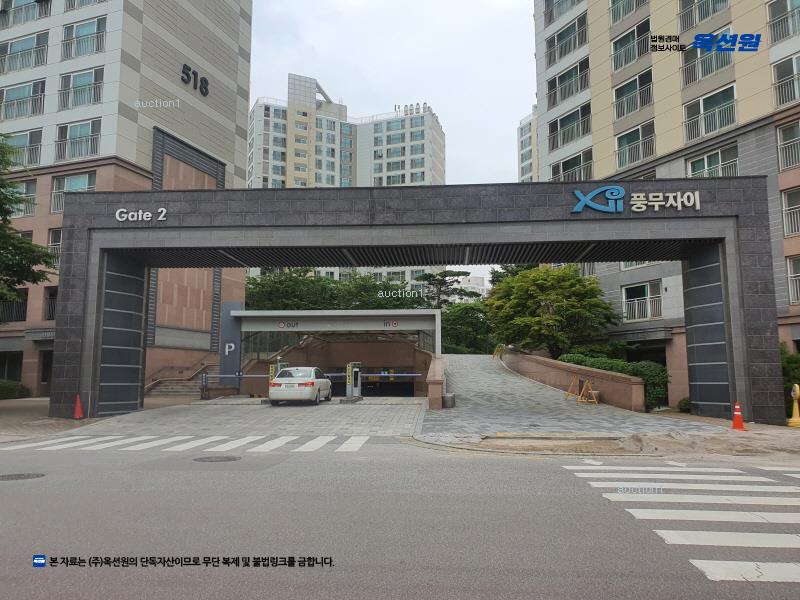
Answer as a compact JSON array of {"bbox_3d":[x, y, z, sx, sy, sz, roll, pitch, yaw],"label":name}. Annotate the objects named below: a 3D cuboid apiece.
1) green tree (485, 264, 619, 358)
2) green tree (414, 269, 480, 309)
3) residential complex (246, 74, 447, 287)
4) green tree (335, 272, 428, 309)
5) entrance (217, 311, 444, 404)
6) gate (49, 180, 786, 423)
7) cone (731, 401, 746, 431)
[{"bbox_3d":[7.625,0.651,30.164,6.745,4.754,6.200,0,-7,0],"label":"green tree"},{"bbox_3d":[3.513,0.644,44.280,4.883,6.019,4.600,0,-7,0],"label":"green tree"},{"bbox_3d":[-11.292,-13.477,120.703,40.000,56.500,22.000,1,-7,-5],"label":"residential complex"},{"bbox_3d":[-1.245,0.865,40.218,6.322,5.138,5.500,0,-7,0],"label":"green tree"},{"bbox_3d":[-3.155,2.790,29.636,10.430,4.119,4.500,-1,-7,4],"label":"entrance"},{"bbox_3d":[0.143,0.225,19.437,21.372,7.111,3.200,-1,-7,4],"label":"gate"},{"bbox_3d":[8.700,2.960,15.449,0.390,0.740,0.390,0,-7,0],"label":"cone"}]

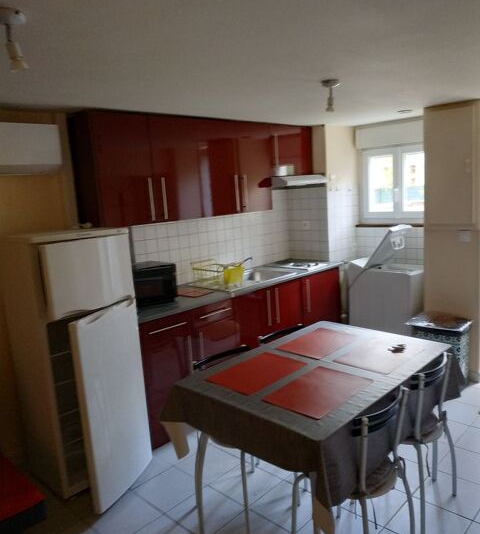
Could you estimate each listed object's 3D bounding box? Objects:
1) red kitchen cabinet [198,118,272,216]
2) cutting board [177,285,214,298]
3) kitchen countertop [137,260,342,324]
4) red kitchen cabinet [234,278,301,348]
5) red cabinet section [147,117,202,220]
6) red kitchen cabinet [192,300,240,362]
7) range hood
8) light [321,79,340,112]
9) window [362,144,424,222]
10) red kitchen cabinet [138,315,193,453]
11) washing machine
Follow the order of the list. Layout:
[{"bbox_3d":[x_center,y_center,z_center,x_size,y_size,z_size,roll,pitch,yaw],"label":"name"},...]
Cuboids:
[{"bbox_3d":[-0.147,-0.813,3.754,0.355,0.736,0.812,5,13,45],"label":"red kitchen cabinet"},{"bbox_3d":[-0.382,0.198,3.353,0.310,0.012,0.215,4,12,39],"label":"cutting board"},{"bbox_3d":[-0.035,0.137,3.741,0.660,0.041,2.274,5,13,45],"label":"kitchen countertop"},{"bbox_3d":[0.054,0.556,3.871,0.619,0.853,0.832,5,13,45],"label":"red kitchen cabinet"},{"bbox_3d":[-0.555,-0.709,3.271,0.417,0.716,0.310,-13,13,-43],"label":"red cabinet section"},{"bbox_3d":[-0.379,0.654,3.444,0.619,0.853,0.401,5,13,45],"label":"red kitchen cabinet"},{"bbox_3d":[0.439,-0.807,4.208,0.528,0.107,0.619,5,13,45],"label":"range hood"},{"bbox_3d":[0.519,-0.965,2.532,0.110,0.160,0.110,-4,9,0],"label":"light"},{"bbox_3d":[1.543,-0.817,4.353,0.771,0.718,0.081,5,13,45],"label":"window"},{"bbox_3d":[-0.663,0.718,3.164,0.619,0.853,0.406,5,13,45],"label":"red kitchen cabinet"},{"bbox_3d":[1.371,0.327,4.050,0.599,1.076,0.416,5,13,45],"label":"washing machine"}]

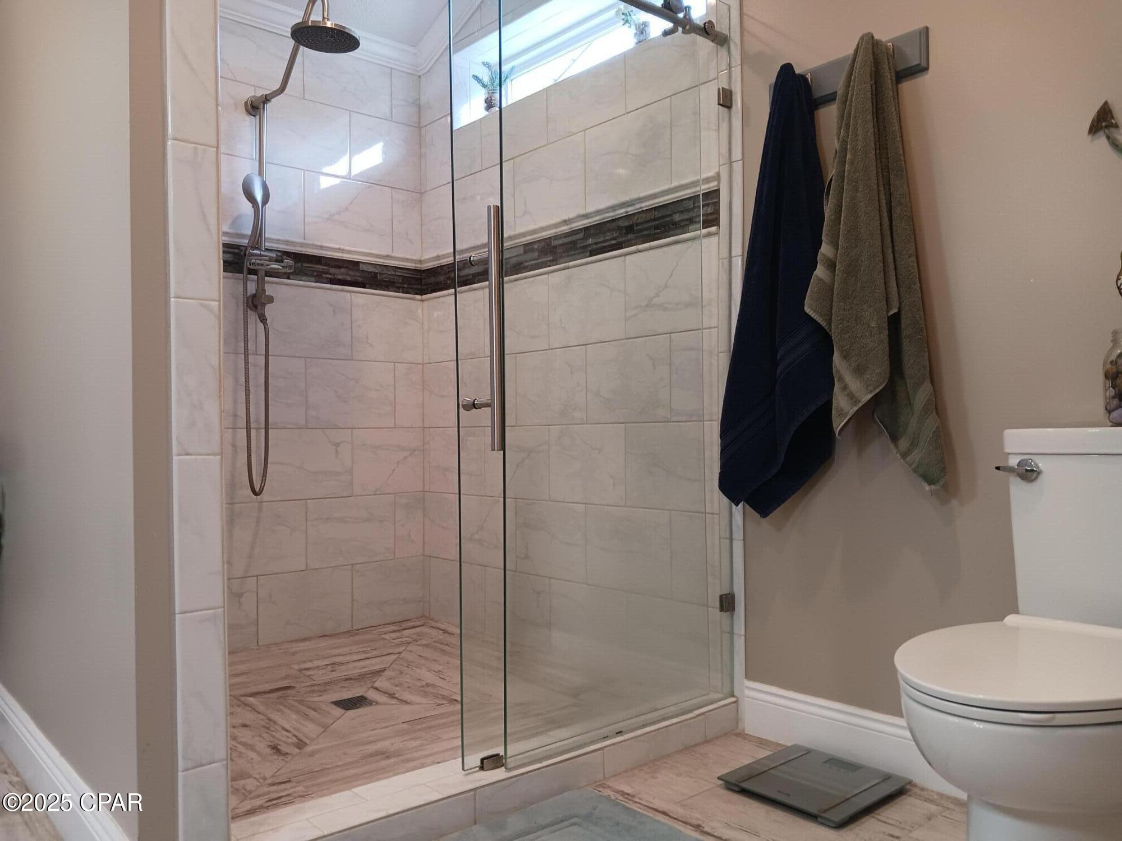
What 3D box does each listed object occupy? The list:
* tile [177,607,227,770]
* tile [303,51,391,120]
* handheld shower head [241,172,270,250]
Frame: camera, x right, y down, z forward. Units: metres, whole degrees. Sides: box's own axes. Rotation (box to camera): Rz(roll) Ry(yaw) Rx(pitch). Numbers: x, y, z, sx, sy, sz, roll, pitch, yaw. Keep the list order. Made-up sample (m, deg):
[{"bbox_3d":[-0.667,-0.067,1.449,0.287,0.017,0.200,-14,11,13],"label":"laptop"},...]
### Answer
[{"bbox_3d":[-0.592,0.440,1.440,0.076,0.250,0.010,0,-1,-42],"label":"tile"},{"bbox_3d":[-0.794,-1.265,3.283,0.357,0.218,0.010,0,-1,-41],"label":"tile"},{"bbox_3d":[-1.017,-0.699,2.913,0.092,0.247,0.075,0,-1,-41],"label":"handheld shower head"}]

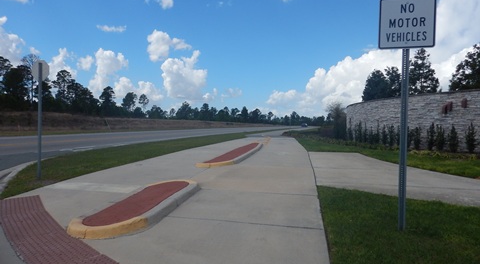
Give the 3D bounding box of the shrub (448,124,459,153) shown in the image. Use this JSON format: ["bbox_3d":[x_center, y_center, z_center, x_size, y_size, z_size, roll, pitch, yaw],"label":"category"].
[{"bbox_3d":[12.405,0.392,19.387,0.580,1.630,0.580,2,1,17],"label":"shrub"}]

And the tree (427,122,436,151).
[{"bbox_3d":[12.046,0.281,20.886,0.530,1.750,0.530,2,1,17],"label":"tree"}]

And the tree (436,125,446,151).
[{"bbox_3d":[12.369,0.347,20.387,0.560,1.600,0.560,2,1,17],"label":"tree"}]

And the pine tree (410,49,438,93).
[{"bbox_3d":[17.496,-3.432,32.075,3.600,9.100,3.600,2,1,17],"label":"pine tree"}]

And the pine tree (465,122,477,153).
[{"bbox_3d":[12.901,0.328,18.586,0.600,1.680,0.600,2,1,17],"label":"pine tree"}]

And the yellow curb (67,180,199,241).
[{"bbox_3d":[-1.372,1.057,5.190,0.794,0.135,3.308,1,1,7],"label":"yellow curb"}]

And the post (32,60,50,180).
[{"bbox_3d":[-4.380,-0.264,7.300,0.457,2.600,0.070,2,1,14],"label":"post"}]

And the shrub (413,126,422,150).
[{"bbox_3d":[11.764,0.412,21.987,0.530,1.570,0.530,2,1,17],"label":"shrub"}]

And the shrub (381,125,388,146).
[{"bbox_3d":[11.192,0.264,25.686,0.520,1.650,0.520,2,1,17],"label":"shrub"}]

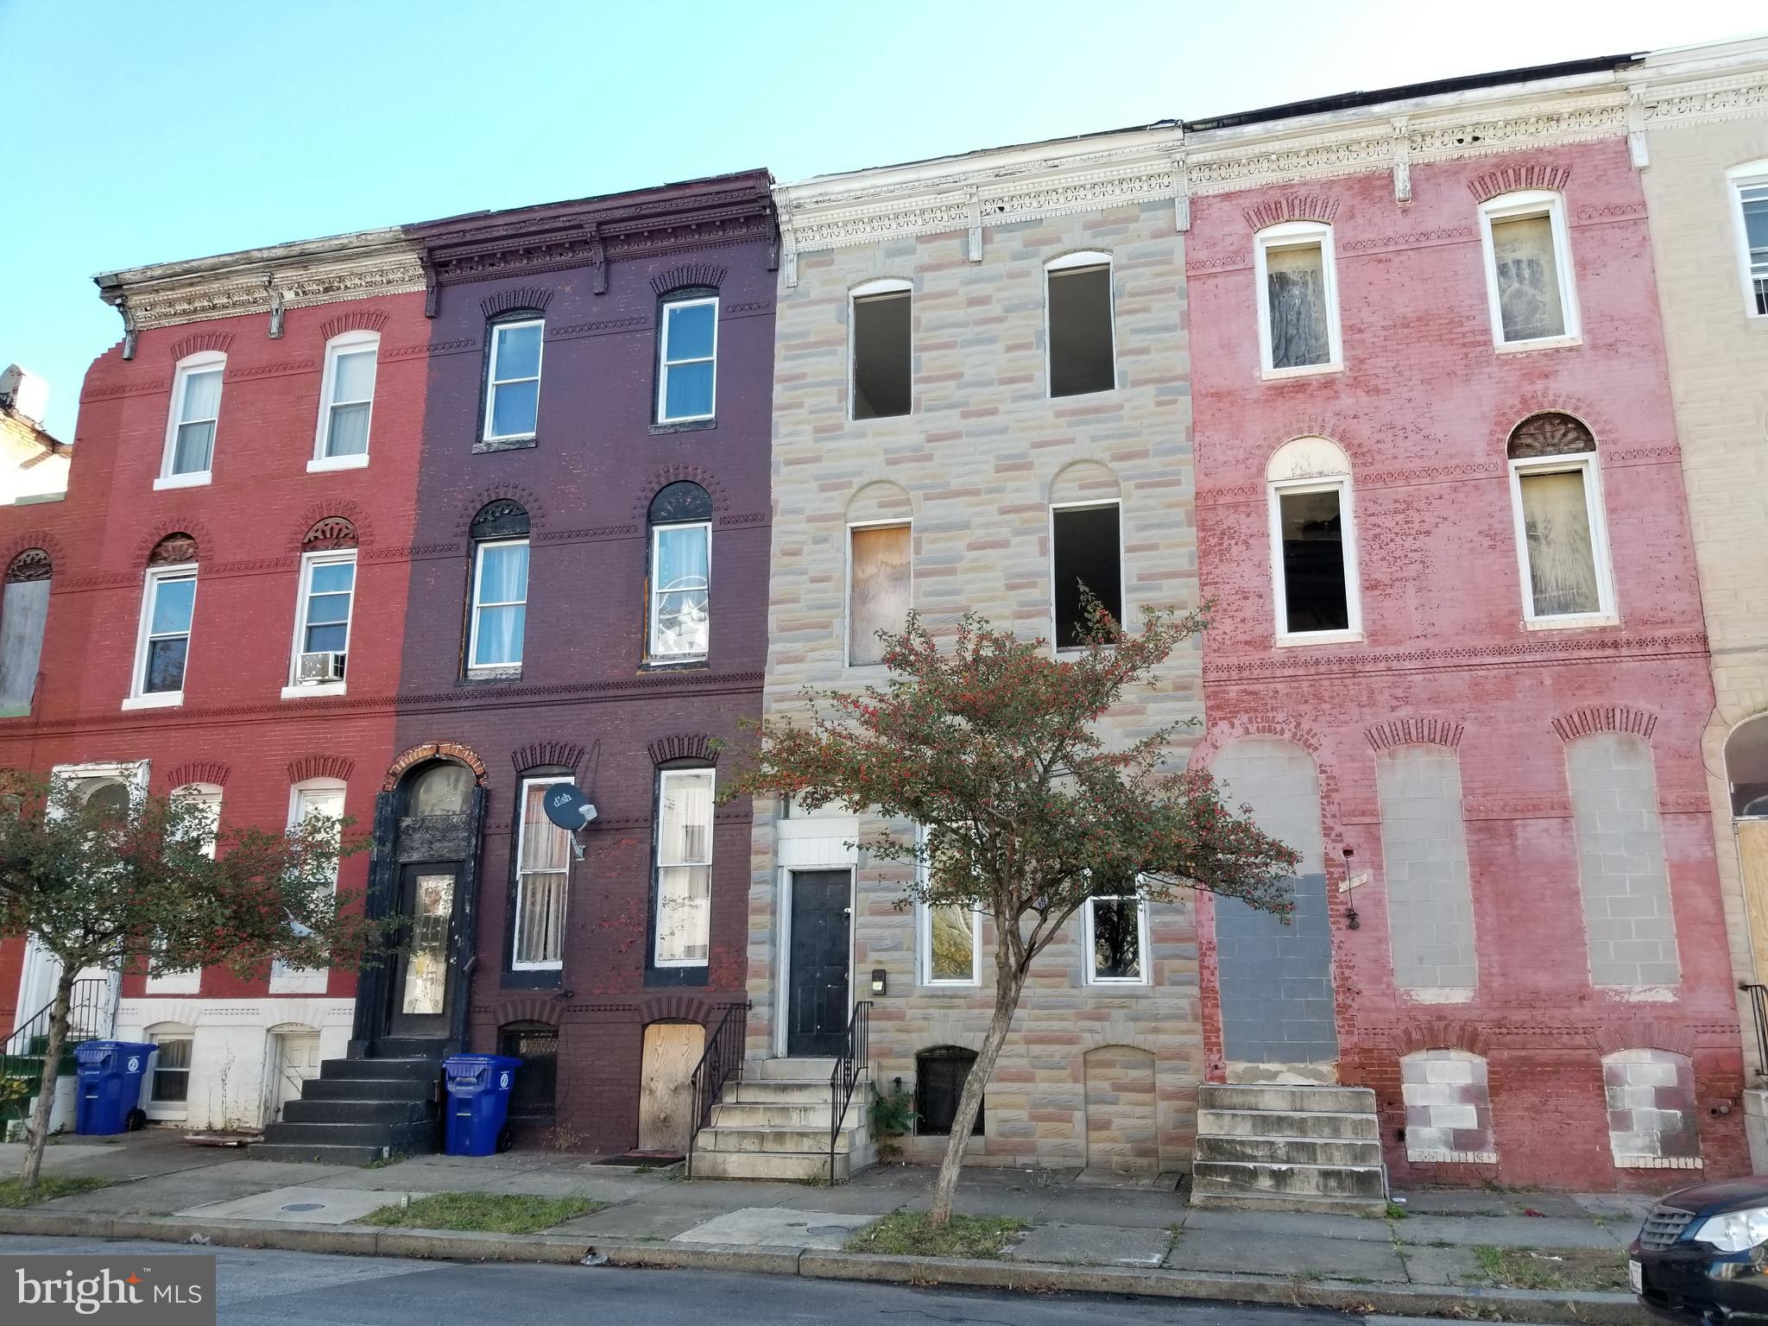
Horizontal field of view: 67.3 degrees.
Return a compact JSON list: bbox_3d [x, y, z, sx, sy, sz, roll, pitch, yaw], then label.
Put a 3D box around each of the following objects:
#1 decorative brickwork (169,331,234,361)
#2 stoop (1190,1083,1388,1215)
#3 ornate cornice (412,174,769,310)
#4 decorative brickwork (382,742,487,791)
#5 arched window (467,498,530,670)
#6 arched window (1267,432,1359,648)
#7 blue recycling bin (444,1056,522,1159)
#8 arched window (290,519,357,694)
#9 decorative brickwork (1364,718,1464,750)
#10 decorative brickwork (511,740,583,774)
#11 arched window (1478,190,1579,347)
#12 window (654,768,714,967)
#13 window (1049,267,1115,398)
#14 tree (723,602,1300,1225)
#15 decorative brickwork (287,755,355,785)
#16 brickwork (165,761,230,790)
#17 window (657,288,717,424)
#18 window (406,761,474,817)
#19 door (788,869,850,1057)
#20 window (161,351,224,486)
[{"bbox_3d":[-9.475,-4.426,18.462,1.052,0.380,0.120,-3,-13,14],"label":"decorative brickwork"},{"bbox_3d":[3.713,4.478,12.331,1.678,0.960,1.415,-4,-14,14],"label":"stoop"},{"bbox_3d":[-3.761,-5.279,16.930,5.020,1.070,0.580,-3,-13,14],"label":"ornate cornice"},{"bbox_3d":[-5.426,1.227,16.079,1.400,0.576,0.170,-3,-13,14],"label":"decorative brickwork"},{"bbox_3d":[-4.723,-0.949,16.341,0.758,2.192,0.140,-3,-13,13],"label":"arched window"},{"bbox_3d":[4.590,-1.341,14.224,0.847,2.321,0.160,-3,-13,14],"label":"arched window"},{"bbox_3d":[-4.420,4.880,14.650,0.616,1.011,0.718,-4,-14,14],"label":"blue recycling bin"},{"bbox_3d":[-7.084,-0.742,16.865,0.814,2.270,0.140,-3,-13,13],"label":"arched window"},{"bbox_3d":[5.412,0.727,13.525,0.950,0.334,0.101,-4,-14,14],"label":"decorative brickwork"},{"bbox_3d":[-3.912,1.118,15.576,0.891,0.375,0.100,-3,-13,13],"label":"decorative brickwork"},{"bbox_3d":[6.968,-4.205,14.339,0.859,1.839,0.162,-4,-14,14],"label":"arched window"},{"bbox_3d":[-2.261,2.321,15.151,0.661,2.249,0.140,-3,-13,14],"label":"window"},{"bbox_3d":[2.324,-3.921,15.637,0.747,1.639,0.150,-4,-14,14],"label":"window"},{"bbox_3d":[0.955,2.019,11.296,5.000,5.193,4.300,-3,-13,14],"label":"tree"},{"bbox_3d":[-7.077,1.357,16.788,0.999,0.359,0.100,-4,-14,14],"label":"decorative brickwork"},{"bbox_3d":[-8.722,1.425,16.910,0.951,0.337,0.120,-3,-13,14],"label":"brickwork"},{"bbox_3d":[-2.428,-3.803,16.429,0.813,1.832,0.140,-3,-13,13],"label":"window"},{"bbox_3d":[-5.296,1.527,15.975,0.874,0.669,0.100,-3,-13,13],"label":"window"},{"bbox_3d":[-0.696,3.357,14.861,0.716,2.023,0.060,-4,-14,14],"label":"door"},{"bbox_3d":[-9.759,-3.472,18.796,0.861,2.031,0.160,-4,-14,14],"label":"window"}]

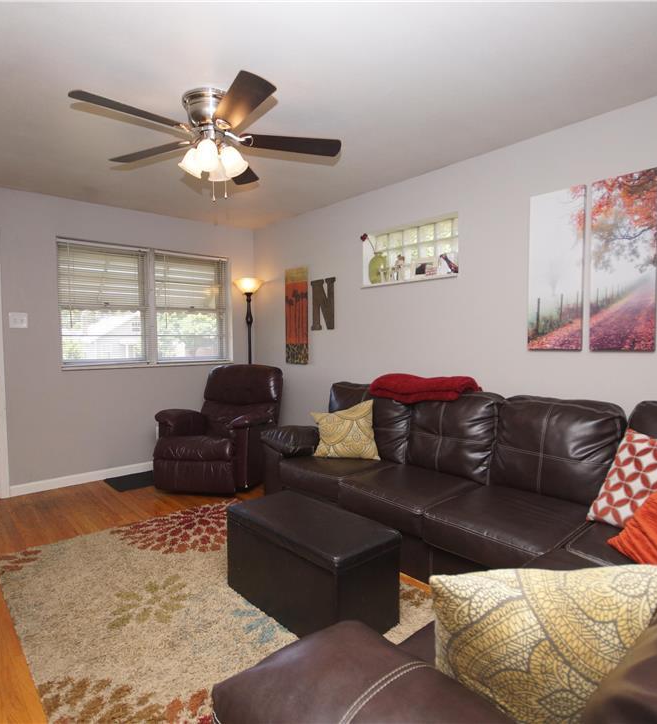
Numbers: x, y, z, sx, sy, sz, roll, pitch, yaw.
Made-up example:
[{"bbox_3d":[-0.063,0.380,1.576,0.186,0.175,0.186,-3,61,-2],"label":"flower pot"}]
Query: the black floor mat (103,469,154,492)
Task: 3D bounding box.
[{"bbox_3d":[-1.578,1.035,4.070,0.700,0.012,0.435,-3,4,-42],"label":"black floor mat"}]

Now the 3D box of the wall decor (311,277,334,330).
[{"bbox_3d":[-0.040,-0.525,4.154,0.025,0.464,0.325,-3,4,-42],"label":"wall decor"}]

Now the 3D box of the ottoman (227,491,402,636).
[{"bbox_3d":[-0.101,0.894,2.045,0.365,0.390,0.770,-3,4,-43],"label":"ottoman"}]

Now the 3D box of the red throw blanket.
[{"bbox_3d":[0.626,0.171,3.099,0.310,0.175,0.770,-3,4,-42],"label":"red throw blanket"}]

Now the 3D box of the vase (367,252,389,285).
[{"bbox_3d":[0.418,-0.773,3.778,0.139,0.264,0.150,-3,4,-42],"label":"vase"}]

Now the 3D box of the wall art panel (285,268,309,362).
[{"bbox_3d":[-0.323,-0.456,4.511,0.030,0.950,0.340,-3,4,-43],"label":"wall art panel"}]

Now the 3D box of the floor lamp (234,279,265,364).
[{"bbox_3d":[-0.803,0.080,4.655,0.301,1.849,0.301,-3,4,-42],"label":"floor lamp"}]

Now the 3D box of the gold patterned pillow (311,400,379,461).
[{"bbox_3d":[0.112,0.450,2.980,0.430,0.400,0.130,-3,-30,3],"label":"gold patterned pillow"}]

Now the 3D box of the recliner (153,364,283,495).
[{"bbox_3d":[-0.935,0.520,4.070,0.840,0.990,0.900,0,3,10],"label":"recliner"}]

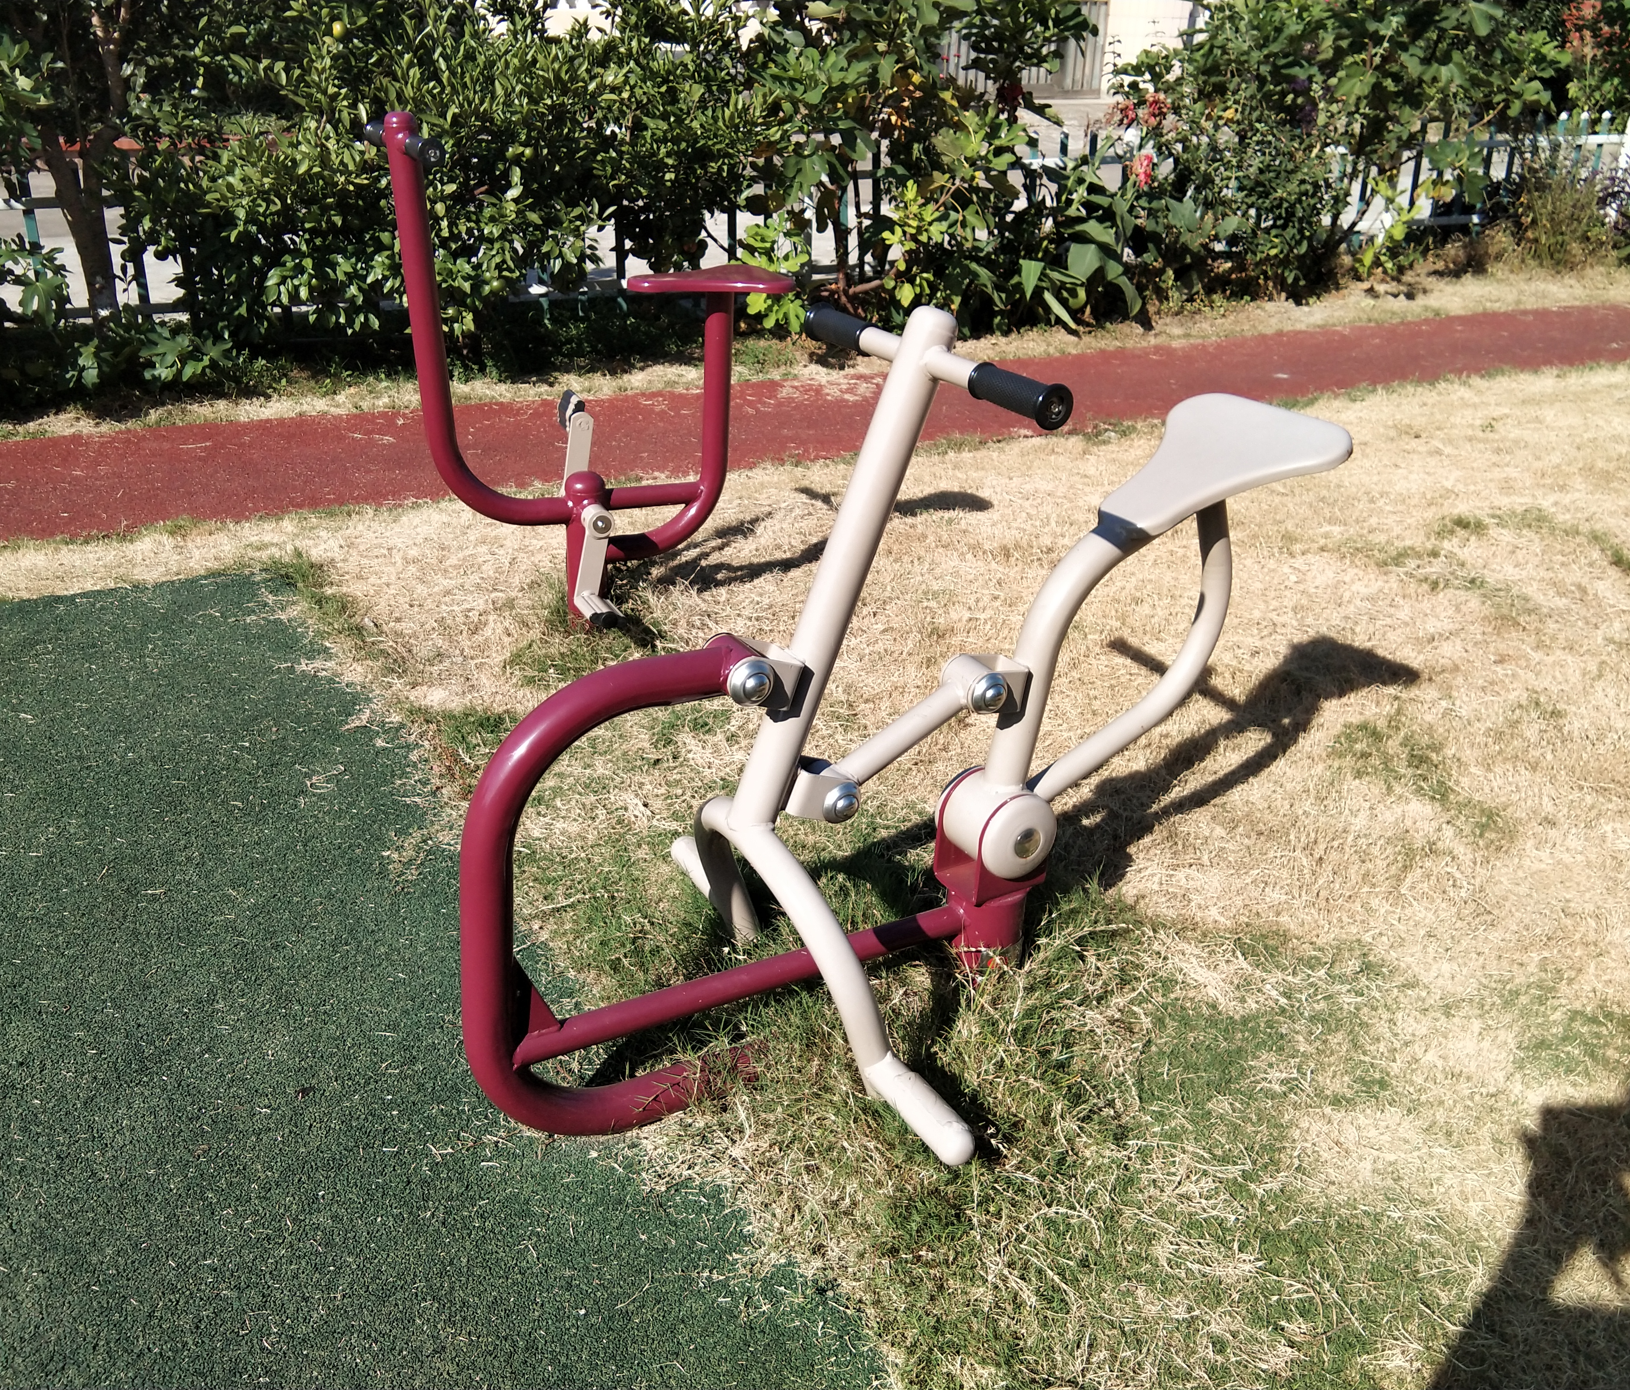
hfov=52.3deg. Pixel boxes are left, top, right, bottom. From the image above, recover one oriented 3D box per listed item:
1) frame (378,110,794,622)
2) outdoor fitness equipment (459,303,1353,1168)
[{"bbox_3d":[-0.455,-0.652,3.450,0.840,1.110,0.470,-12,29,-25],"label":"frame"},{"bbox_3d":[0.134,-0.015,2.243,1.310,1.050,0.810,-13,30,-27],"label":"outdoor fitness equipment"}]

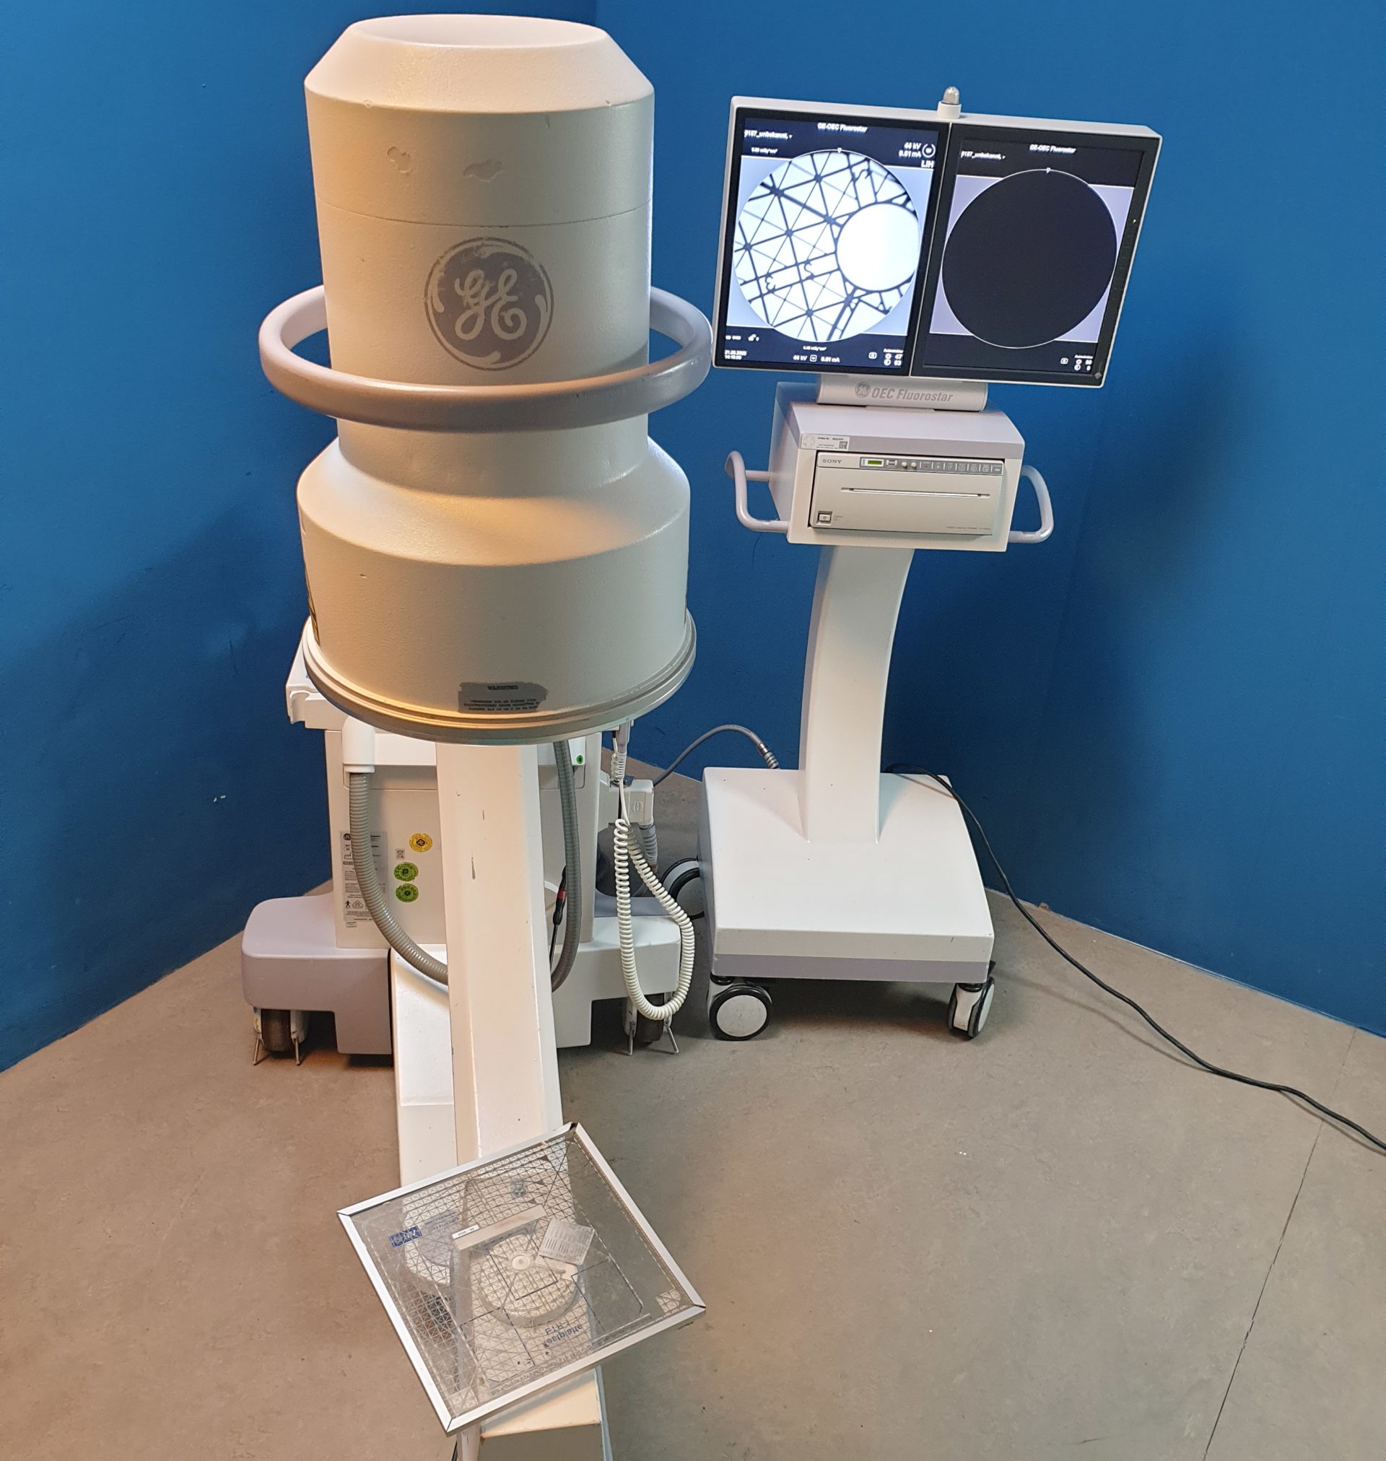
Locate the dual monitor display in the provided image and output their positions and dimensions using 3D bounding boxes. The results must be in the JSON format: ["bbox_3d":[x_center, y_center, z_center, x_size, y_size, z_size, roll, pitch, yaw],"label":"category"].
[{"bbox_3d":[0.383,-0.791,2.284,0.670,0.405,0.085,2,33,-5],"label":"dual monitor display"}]

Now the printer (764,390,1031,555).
[{"bbox_3d":[0.356,-0.487,2.522,0.380,0.195,0.380,2,27,-4],"label":"printer"}]

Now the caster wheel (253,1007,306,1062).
[{"bbox_3d":[-0.786,0.551,2.653,0.103,0.125,0.112,0,27,-8],"label":"caster wheel"}]

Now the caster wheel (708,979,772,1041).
[{"bbox_3d":[0.090,0.548,2.774,0.127,0.136,0.058,-4,28,-14],"label":"caster wheel"}]

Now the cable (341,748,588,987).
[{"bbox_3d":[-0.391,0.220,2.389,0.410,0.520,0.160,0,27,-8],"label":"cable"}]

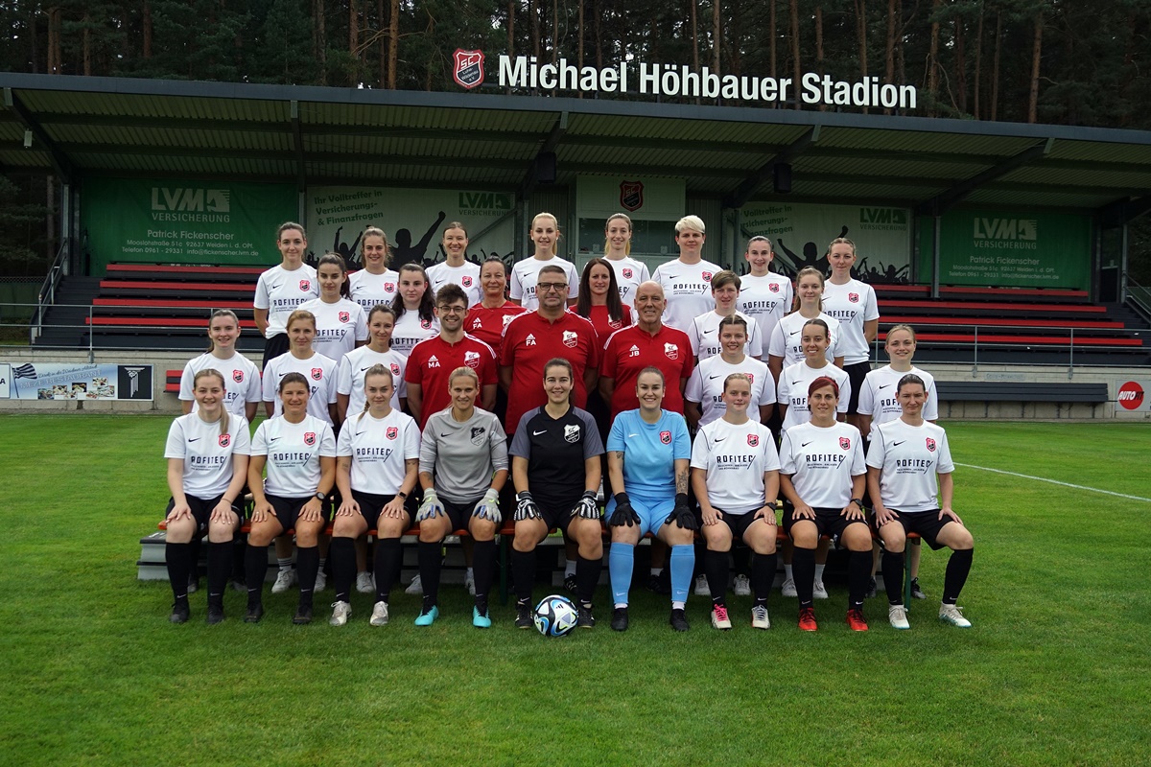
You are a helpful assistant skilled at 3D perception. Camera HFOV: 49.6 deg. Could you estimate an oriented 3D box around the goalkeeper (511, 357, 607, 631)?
[{"bbox_3d":[-0.100,0.568,6.680,0.510,1.382,0.680,1,2,0],"label":"goalkeeper"}]

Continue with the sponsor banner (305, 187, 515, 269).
[{"bbox_3d":[-4.565,-4.112,34.600,5.700,2.500,0.050,1,1,-10],"label":"sponsor banner"}]

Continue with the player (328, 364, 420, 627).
[{"bbox_3d":[-1.091,0.577,6.786,0.500,1.350,0.660,1,1,-3],"label":"player"}]

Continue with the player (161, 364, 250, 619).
[{"bbox_3d":[-1.976,0.579,6.680,0.470,1.299,0.680,0,2,-12],"label":"player"}]

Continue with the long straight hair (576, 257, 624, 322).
[{"bbox_3d":[0.154,-0.590,7.870,0.295,0.405,0.250,1,1,2],"label":"long straight hair"}]

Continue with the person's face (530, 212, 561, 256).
[{"bbox_3d":[-0.191,-0.952,7.880,0.180,0.250,0.200,1,2,-1],"label":"person's face"}]

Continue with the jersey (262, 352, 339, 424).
[{"bbox_3d":[-1.612,0.065,7.300,0.440,0.500,0.270,1,2,-8],"label":"jersey"}]

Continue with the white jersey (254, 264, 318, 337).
[{"bbox_3d":[-1.862,-0.531,8.080,0.440,0.510,0.260,1,1,-6],"label":"white jersey"}]

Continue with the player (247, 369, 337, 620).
[{"bbox_3d":[-1.560,0.589,6.840,0.500,1.310,0.720,1,1,-5],"label":"player"}]

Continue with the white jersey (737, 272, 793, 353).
[{"bbox_3d":[1.213,-0.442,8.150,0.420,0.570,0.260,1,1,0],"label":"white jersey"}]

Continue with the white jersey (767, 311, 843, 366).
[{"bbox_3d":[1.448,-0.178,7.860,0.450,0.570,0.270,1,1,0],"label":"white jersey"}]

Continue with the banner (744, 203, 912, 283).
[{"bbox_3d":[6.655,-3.772,33.682,5.070,2.150,0.050,1,1,-9],"label":"banner"}]

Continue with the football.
[{"bbox_3d":[-0.100,1.174,6.320,0.220,0.220,0.220,1,1,0],"label":"football"}]

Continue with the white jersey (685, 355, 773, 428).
[{"bbox_3d":[0.945,0.126,7.626,0.560,0.610,0.280,1,1,2],"label":"white jersey"}]

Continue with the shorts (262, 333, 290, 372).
[{"bbox_3d":[-1.853,-0.154,8.150,0.400,0.370,0.280,1,1,-10],"label":"shorts"}]

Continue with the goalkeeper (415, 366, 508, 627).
[{"bbox_3d":[-0.609,0.585,6.680,0.500,1.331,0.680,1,2,-2],"label":"goalkeeper"}]

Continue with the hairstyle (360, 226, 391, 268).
[{"bbox_3d":[-1.306,-0.886,8.140,0.210,0.280,0.230,1,1,-6],"label":"hairstyle"}]

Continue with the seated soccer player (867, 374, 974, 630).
[{"bbox_3d":[1.882,0.625,6.932,0.520,1.330,0.700,1,1,-2],"label":"seated soccer player"}]

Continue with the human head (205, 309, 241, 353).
[{"bbox_3d":[-2.081,-0.306,7.360,0.190,0.260,0.230,0,2,-12],"label":"human head"}]

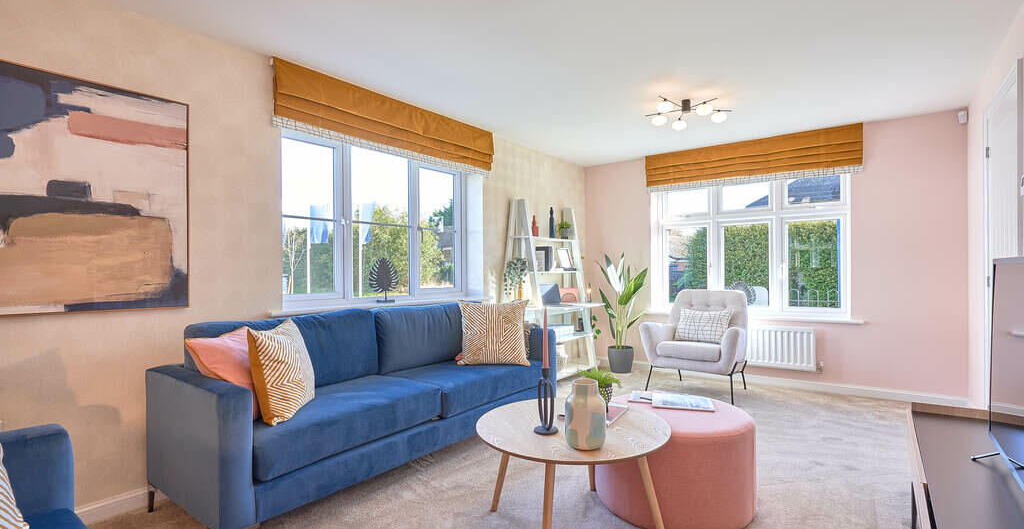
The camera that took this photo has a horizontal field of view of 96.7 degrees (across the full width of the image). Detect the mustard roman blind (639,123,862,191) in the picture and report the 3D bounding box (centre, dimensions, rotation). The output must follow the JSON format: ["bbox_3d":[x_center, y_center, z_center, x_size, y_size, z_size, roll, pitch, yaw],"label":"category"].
[{"bbox_3d":[2.260,-1.022,4.519,1.940,0.415,0.090,-1,0,39],"label":"mustard roman blind"}]

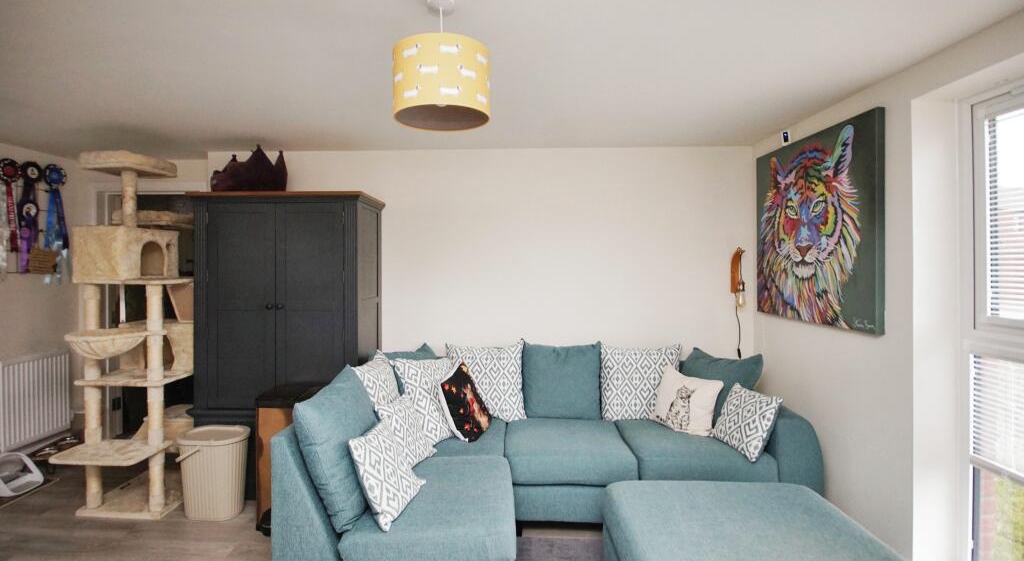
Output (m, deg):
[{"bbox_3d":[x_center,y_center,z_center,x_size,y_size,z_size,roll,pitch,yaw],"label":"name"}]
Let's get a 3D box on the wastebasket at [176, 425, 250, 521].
[{"bbox_3d":[-1.770,1.137,2.545,0.315,0.452,0.280,0,1,-6],"label":"wastebasket"}]

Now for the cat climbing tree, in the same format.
[{"bbox_3d":[-2.270,0.319,2.700,0.550,2.080,0.740,0,1,0],"label":"cat climbing tree"}]

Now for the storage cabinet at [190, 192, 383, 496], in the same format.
[{"bbox_3d":[-1.515,0.407,2.985,1.110,1.950,0.540,0,1,1],"label":"storage cabinet"}]

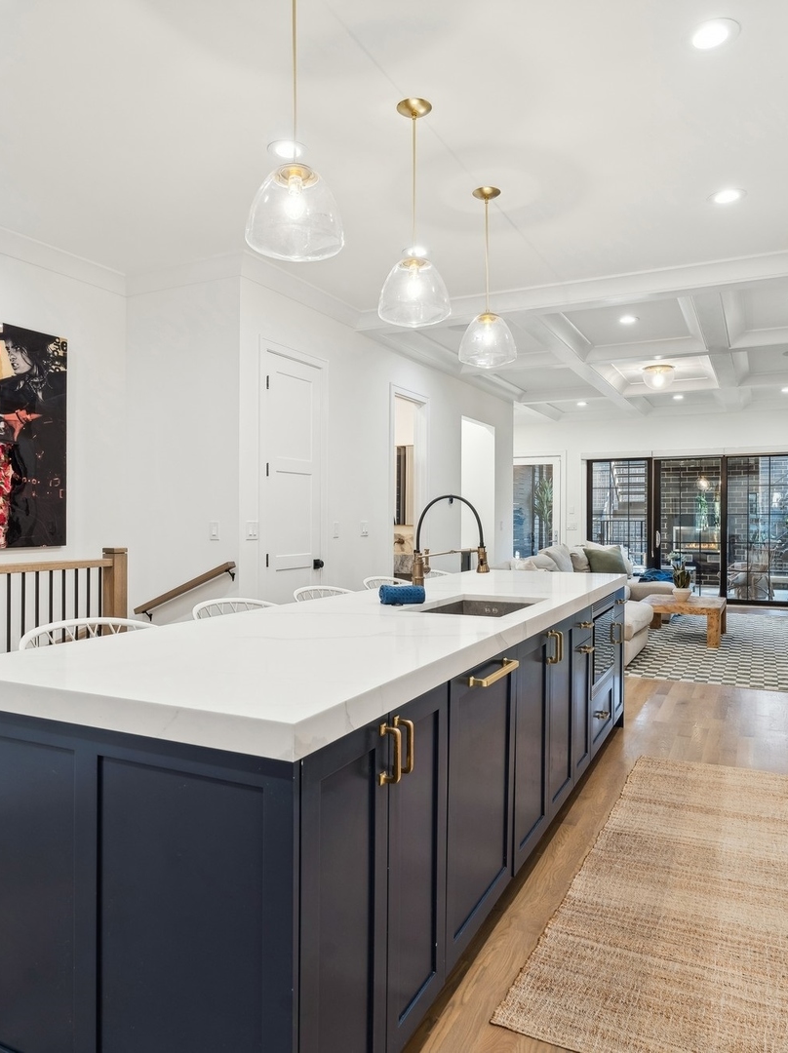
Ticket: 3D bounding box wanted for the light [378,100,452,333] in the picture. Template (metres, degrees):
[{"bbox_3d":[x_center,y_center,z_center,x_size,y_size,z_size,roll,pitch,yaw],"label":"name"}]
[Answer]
[{"bbox_3d":[0.090,-1.357,3.076,0.320,0.940,0.320,0,0,0],"label":"light"}]

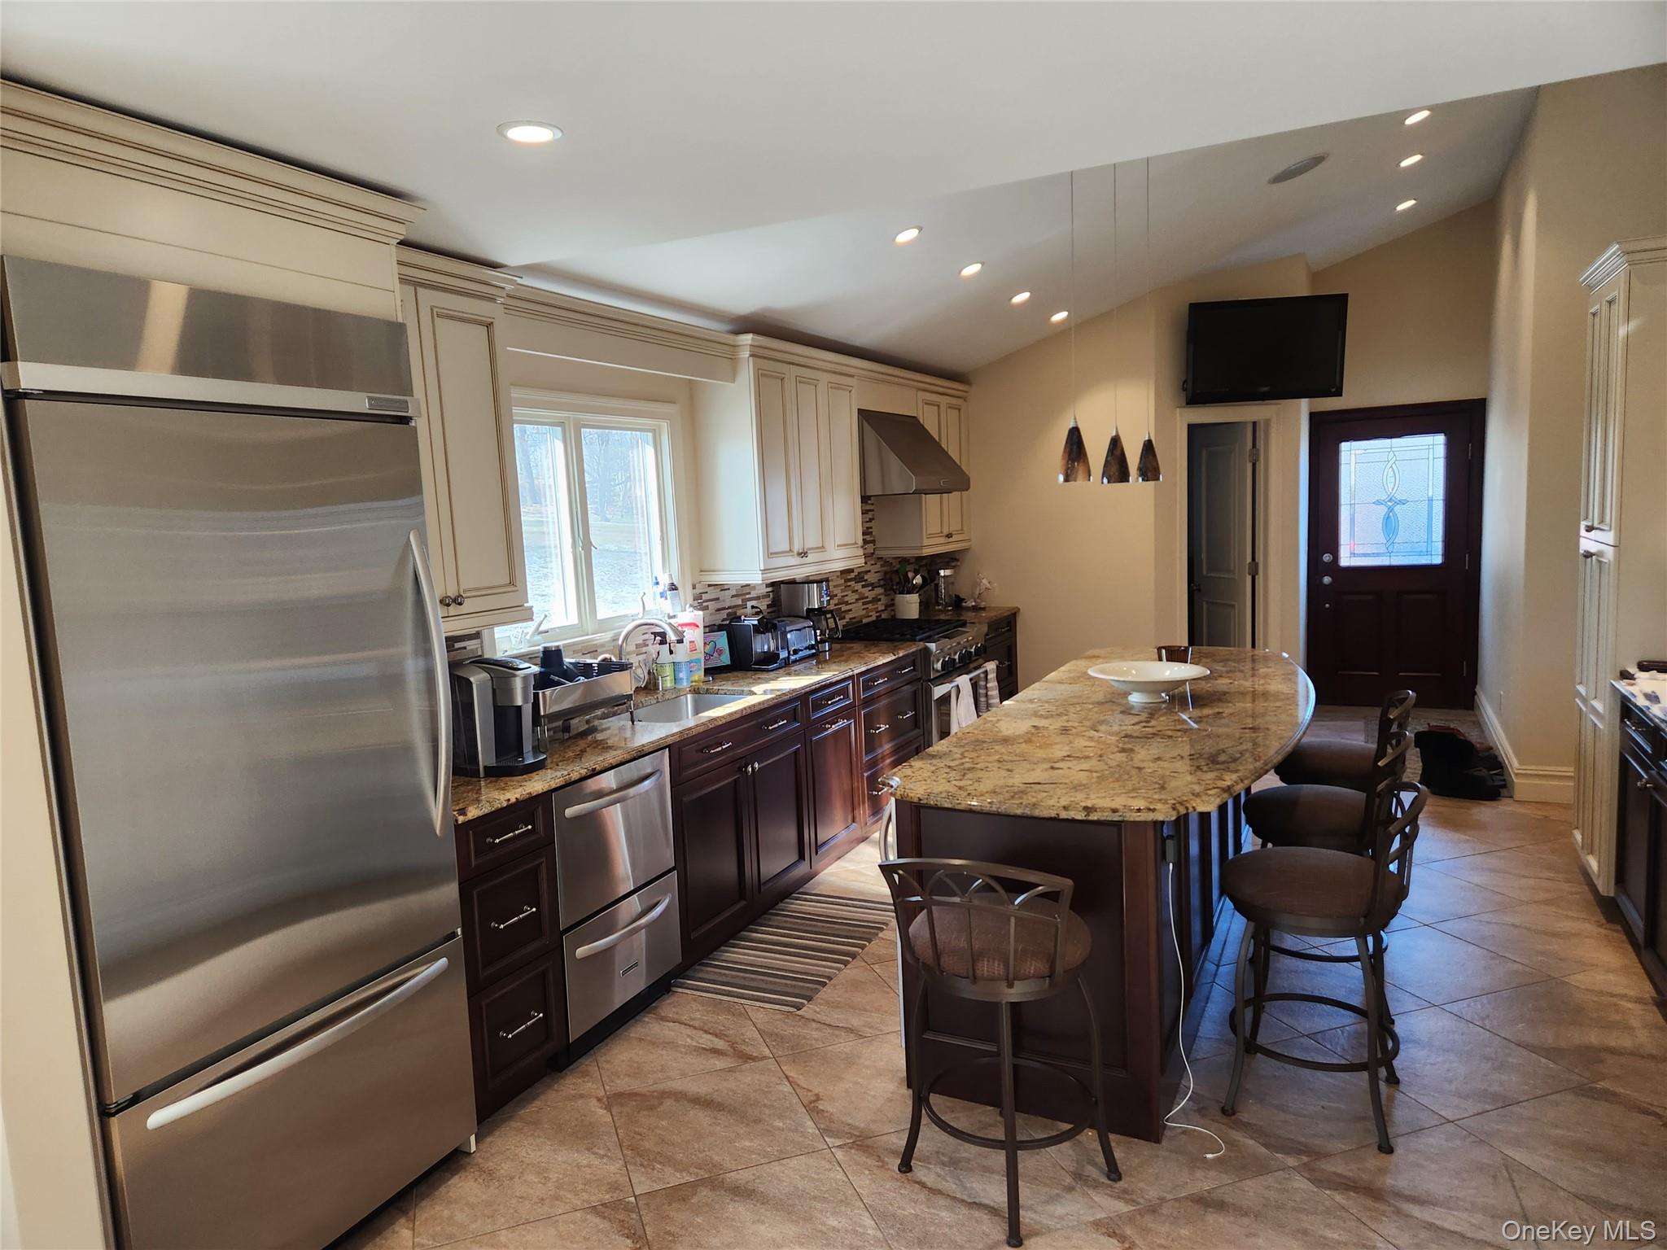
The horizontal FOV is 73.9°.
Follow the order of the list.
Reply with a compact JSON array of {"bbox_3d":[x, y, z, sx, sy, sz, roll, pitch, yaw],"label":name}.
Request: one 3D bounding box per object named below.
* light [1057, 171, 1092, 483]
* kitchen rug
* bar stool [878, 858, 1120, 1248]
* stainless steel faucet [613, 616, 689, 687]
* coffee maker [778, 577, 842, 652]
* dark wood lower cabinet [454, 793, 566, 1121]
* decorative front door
[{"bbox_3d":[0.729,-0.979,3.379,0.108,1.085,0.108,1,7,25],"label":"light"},{"bbox_3d":[-0.112,1.213,4.199,0.505,0.010,1.020,1,7,25],"label":"kitchen rug"},{"bbox_3d":[0.413,0.941,2.714,0.475,0.880,0.515,1,7,28],"label":"bar stool"},{"bbox_3d":[-0.735,0.156,4.467,0.280,0.360,0.100,-1,7,15],"label":"stainless steel faucet"},{"bbox_3d":[-0.117,-0.038,5.583,0.320,0.370,0.200,1,7,25],"label":"coffee maker"},{"bbox_3d":[-1.194,0.949,3.342,0.615,0.855,0.380,1,7,25],"label":"dark wood lower cabinet"},{"bbox_3d":[3.946,-0.469,7.831,1.082,2.124,0.080,1,7,26],"label":"decorative front door"}]

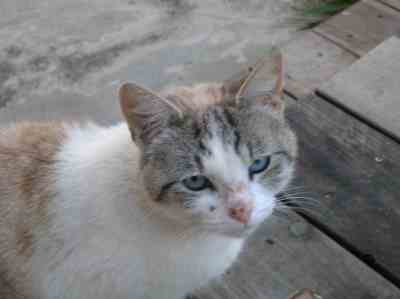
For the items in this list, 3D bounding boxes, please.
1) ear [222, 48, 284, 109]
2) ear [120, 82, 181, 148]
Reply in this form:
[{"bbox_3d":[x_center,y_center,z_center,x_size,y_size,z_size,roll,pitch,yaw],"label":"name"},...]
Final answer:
[{"bbox_3d":[0.040,-0.050,0.575,0.039,0.046,0.028,12,8,-31],"label":"ear"},{"bbox_3d":[-0.036,-0.026,0.567,0.040,0.046,0.027,-31,6,15],"label":"ear"}]

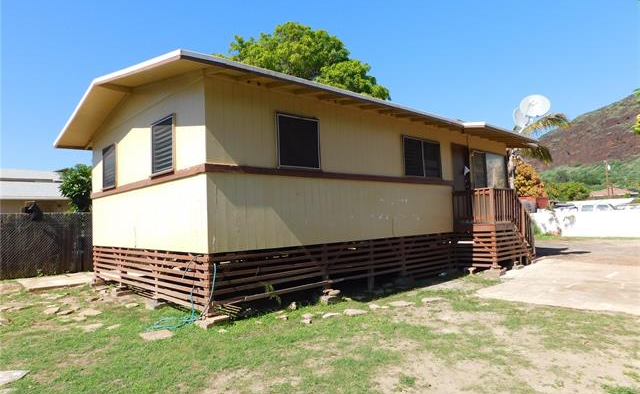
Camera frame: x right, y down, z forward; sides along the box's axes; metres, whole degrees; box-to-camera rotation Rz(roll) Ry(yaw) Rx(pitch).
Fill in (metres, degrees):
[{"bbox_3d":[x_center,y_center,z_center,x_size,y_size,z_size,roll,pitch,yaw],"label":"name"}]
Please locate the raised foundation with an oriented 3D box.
[{"bbox_3d":[0.294,1.507,11.583,10.130,1.050,6.930,1,-5,-42],"label":"raised foundation"}]

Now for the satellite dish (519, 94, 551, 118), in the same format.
[{"bbox_3d":[6.650,-2.815,13.151,0.950,0.750,0.400,-4,-4,30],"label":"satellite dish"}]

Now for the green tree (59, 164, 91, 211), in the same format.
[{"bbox_3d":[-7.477,0.624,13.500,1.900,3.400,1.900,-2,-3,0],"label":"green tree"}]

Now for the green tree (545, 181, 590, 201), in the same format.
[{"bbox_3d":[23.283,0.274,40.000,4.800,4.600,4.500,-2,-3,0],"label":"green tree"}]

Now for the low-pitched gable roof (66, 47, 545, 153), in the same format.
[{"bbox_3d":[-0.402,-1.952,12.502,11.220,0.890,8.550,1,-5,-42],"label":"low-pitched gable roof"}]

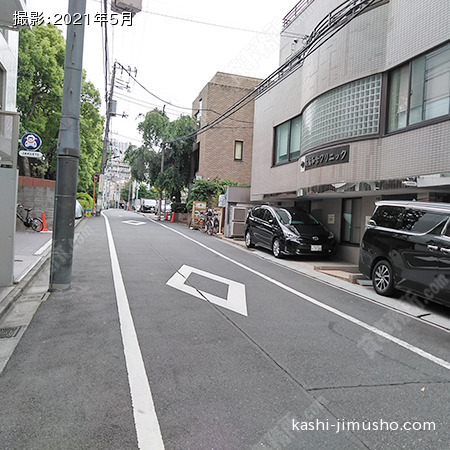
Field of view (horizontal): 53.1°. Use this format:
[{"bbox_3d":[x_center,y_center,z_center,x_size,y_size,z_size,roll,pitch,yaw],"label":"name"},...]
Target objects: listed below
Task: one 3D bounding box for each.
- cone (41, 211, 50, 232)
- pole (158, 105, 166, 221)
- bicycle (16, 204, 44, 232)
[{"bbox_3d":[-6.870,-0.120,17.200,0.400,0.730,0.400,2,1,-15],"label":"cone"},{"bbox_3d":[-4.748,-4.779,34.412,0.320,8.850,0.320,2,1,-15],"label":"pole"},{"bbox_3d":[-7.600,-0.270,17.000,1.580,1.050,0.560,2,1,-24],"label":"bicycle"}]

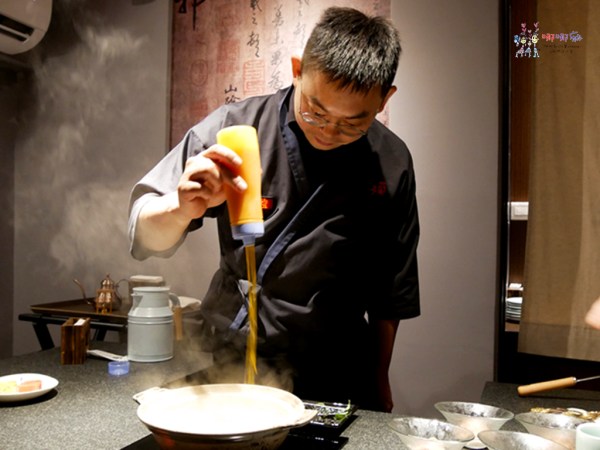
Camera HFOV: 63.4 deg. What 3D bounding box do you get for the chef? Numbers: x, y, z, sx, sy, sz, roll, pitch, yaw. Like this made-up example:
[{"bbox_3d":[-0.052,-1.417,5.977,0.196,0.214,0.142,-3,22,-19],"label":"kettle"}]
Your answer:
[{"bbox_3d":[-0.030,0.380,1.100,0.640,1.640,0.500,1,-1,5],"label":"chef"}]

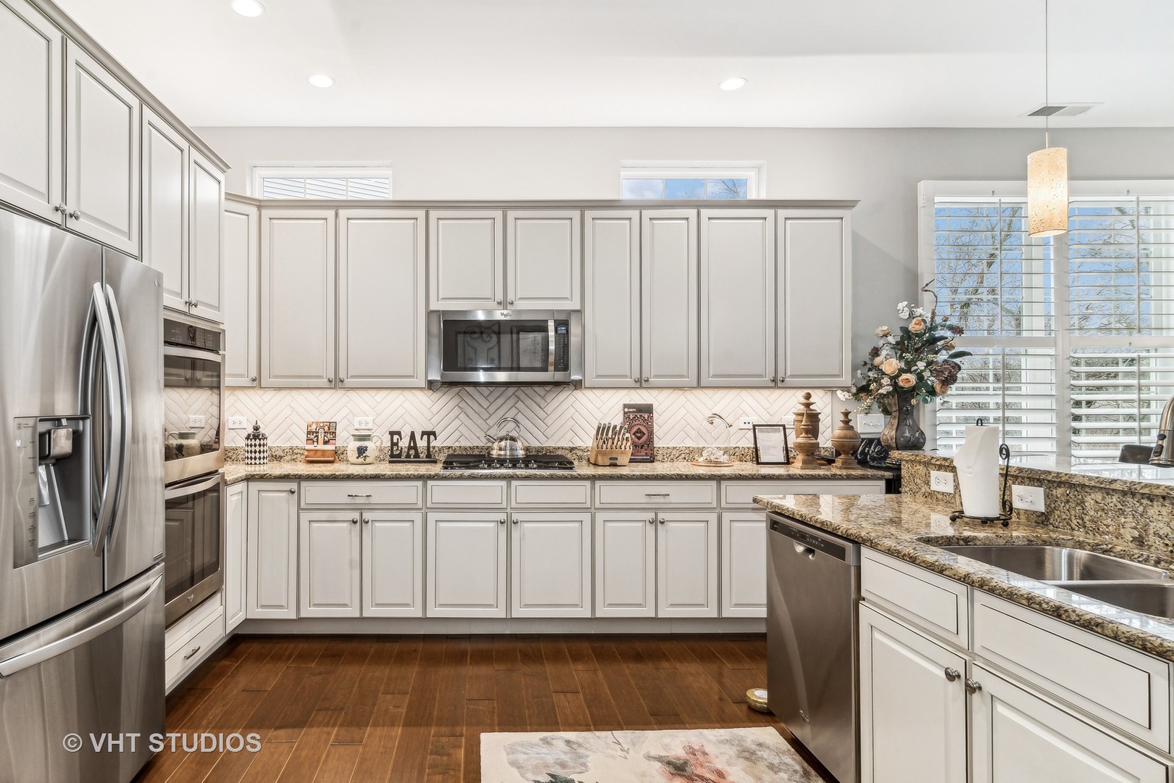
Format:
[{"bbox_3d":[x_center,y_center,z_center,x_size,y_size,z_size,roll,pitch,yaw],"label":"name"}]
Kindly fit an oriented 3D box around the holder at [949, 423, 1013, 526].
[{"bbox_3d":[1.285,0.265,1.915,0.210,0.330,0.190,0,0,0],"label":"holder"}]

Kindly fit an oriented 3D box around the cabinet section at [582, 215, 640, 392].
[{"bbox_3d":[0.148,-0.543,3.615,0.340,1.038,0.330,0,0,0],"label":"cabinet section"}]

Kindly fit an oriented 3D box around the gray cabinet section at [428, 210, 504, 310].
[{"bbox_3d":[-0.710,-0.773,3.615,0.445,0.585,0.330,0,0,0],"label":"gray cabinet section"}]

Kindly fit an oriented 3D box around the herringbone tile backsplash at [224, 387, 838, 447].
[{"bbox_3d":[-0.400,0.161,3.735,4.000,0.380,0.025,0,0,0],"label":"herringbone tile backsplash"}]

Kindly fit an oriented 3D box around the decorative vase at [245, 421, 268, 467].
[{"bbox_3d":[-2.035,0.310,3.610,0.136,0.270,0.136,0,-1,0],"label":"decorative vase"}]

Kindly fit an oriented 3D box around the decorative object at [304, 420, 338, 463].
[{"bbox_3d":[-1.665,0.310,3.670,0.215,0.265,0.120,0,-1,-2],"label":"decorative object"}]

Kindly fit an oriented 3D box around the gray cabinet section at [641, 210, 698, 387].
[{"bbox_3d":[0.485,-0.547,3.615,0.334,1.041,0.330,0,0,0],"label":"gray cabinet section"}]

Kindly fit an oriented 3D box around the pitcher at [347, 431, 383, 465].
[{"bbox_3d":[-1.385,0.351,3.650,0.215,0.207,0.175,0,0,0],"label":"pitcher"}]

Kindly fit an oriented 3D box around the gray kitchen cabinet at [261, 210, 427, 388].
[{"bbox_3d":[-1.455,-0.565,3.600,0.990,1.070,0.320,0,0,0],"label":"gray kitchen cabinet"}]

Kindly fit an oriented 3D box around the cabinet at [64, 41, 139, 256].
[{"bbox_3d":[-1.900,-0.800,1.970,0.500,0.590,0.395,0,-1,-10],"label":"cabinet"}]

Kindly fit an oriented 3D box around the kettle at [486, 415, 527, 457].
[{"bbox_3d":[-0.488,0.272,3.500,0.245,0.250,0.210,0,-1,-3],"label":"kettle"}]

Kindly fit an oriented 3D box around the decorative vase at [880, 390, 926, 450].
[{"bbox_3d":[1.400,0.122,2.600,0.197,0.275,0.190,0,0,0],"label":"decorative vase"}]

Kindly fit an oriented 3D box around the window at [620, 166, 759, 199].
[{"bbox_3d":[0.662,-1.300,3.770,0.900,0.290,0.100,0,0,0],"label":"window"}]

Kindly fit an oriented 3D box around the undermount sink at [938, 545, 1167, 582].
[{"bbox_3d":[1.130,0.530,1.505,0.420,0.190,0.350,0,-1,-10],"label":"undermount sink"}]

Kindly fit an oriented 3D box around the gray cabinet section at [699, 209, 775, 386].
[{"bbox_3d":[0.884,-0.550,3.615,0.448,1.042,0.330,0,0,0],"label":"gray cabinet section"}]

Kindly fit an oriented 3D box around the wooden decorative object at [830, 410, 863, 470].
[{"bbox_3d":[1.505,0.272,3.390,0.175,0.332,0.175,0,-1,0],"label":"wooden decorative object"}]

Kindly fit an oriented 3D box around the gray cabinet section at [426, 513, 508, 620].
[{"bbox_3d":[-0.647,0.930,3.450,0.440,0.571,0.580,0,0,0],"label":"gray cabinet section"}]

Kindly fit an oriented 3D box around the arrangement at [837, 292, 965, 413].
[{"bbox_3d":[1.352,-0.170,2.510,0.530,0.520,0.430,0,-1,6],"label":"arrangement"}]

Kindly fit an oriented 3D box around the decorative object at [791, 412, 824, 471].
[{"bbox_3d":[1.288,0.280,3.430,0.160,0.345,0.160,0,0,0],"label":"decorative object"}]

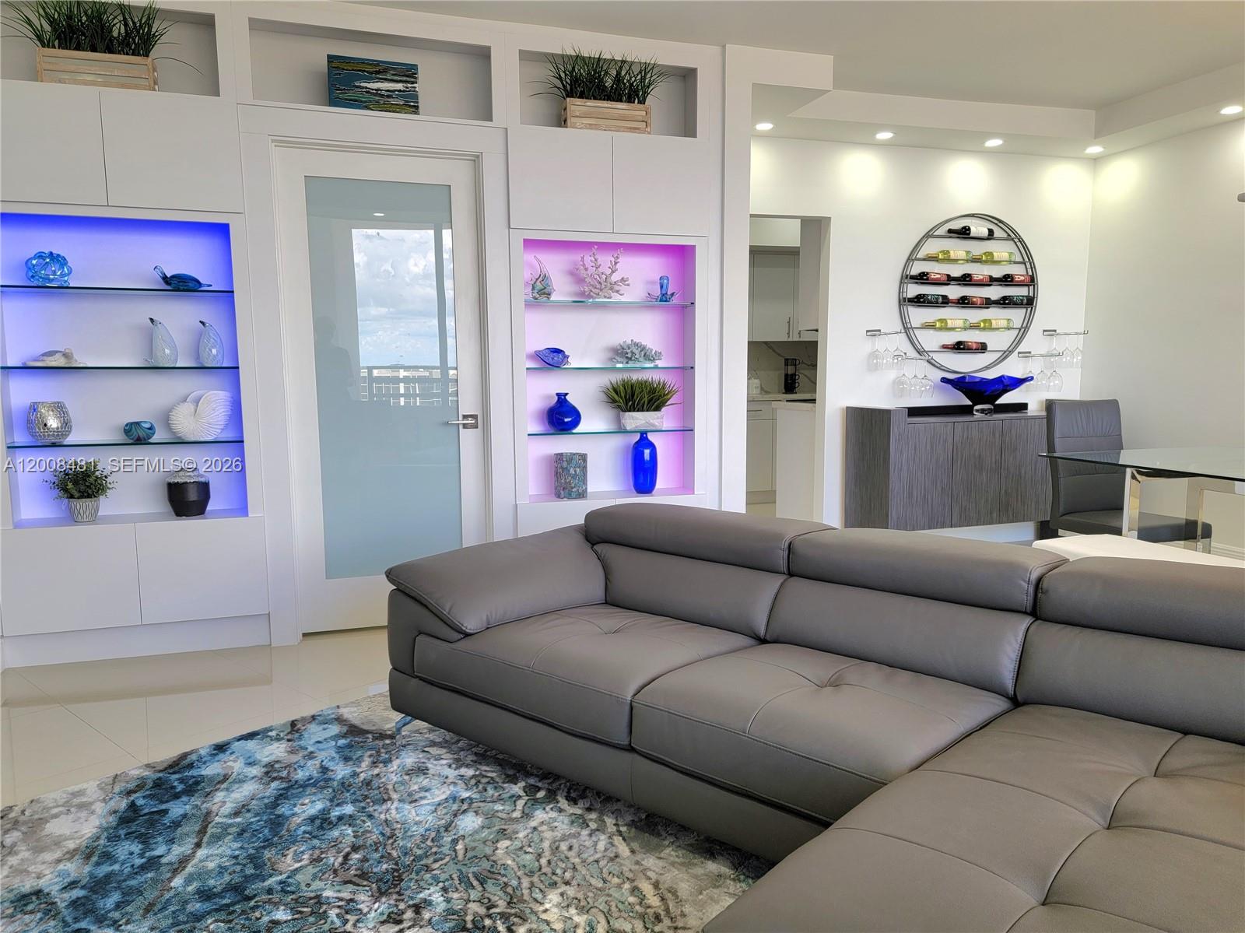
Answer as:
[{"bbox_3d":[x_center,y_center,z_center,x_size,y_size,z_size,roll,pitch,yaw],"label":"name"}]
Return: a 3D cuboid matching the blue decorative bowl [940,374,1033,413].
[{"bbox_3d":[2.171,-0.432,5.162,0.620,0.234,0.360,-3,7,-17],"label":"blue decorative bowl"}]

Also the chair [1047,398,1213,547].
[{"bbox_3d":[2.327,0.190,4.017,0.430,0.986,0.560,-3,7,-17],"label":"chair"}]

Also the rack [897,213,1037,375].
[{"bbox_3d":[2.095,-1.032,5.199,0.935,0.935,0.090,-3,7,-17],"label":"rack"}]

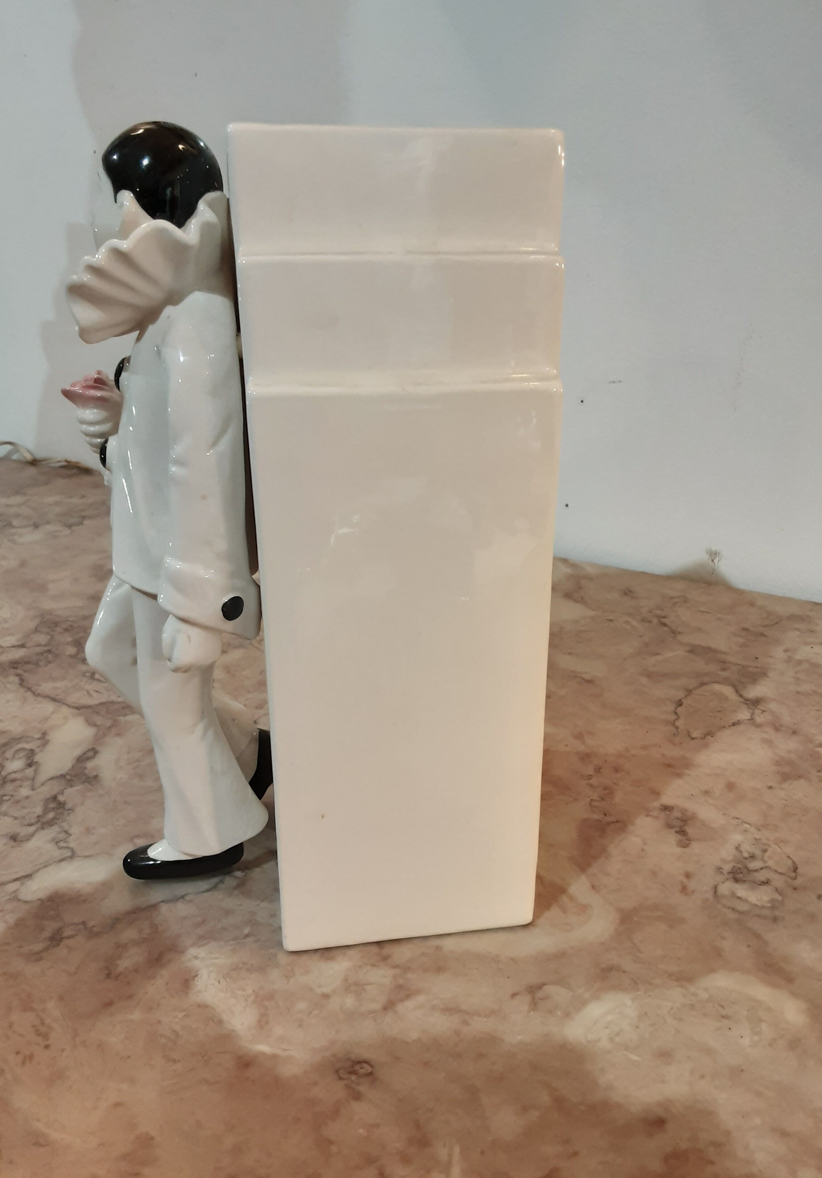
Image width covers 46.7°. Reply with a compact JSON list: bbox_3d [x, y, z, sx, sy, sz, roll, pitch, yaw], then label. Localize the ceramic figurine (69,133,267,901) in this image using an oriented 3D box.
[{"bbox_3d":[-0.097,-0.024,0.379,0.075,0.294,0.086,-3,21,-8],"label":"ceramic figurine"}]

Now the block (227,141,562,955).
[{"bbox_3d":[-0.010,-0.023,0.392,0.100,0.292,0.140,-3,21,-8],"label":"block"}]

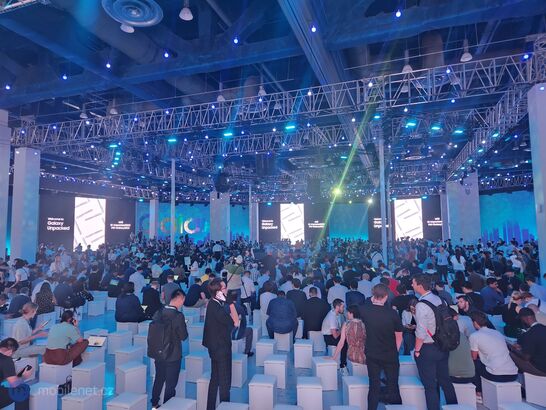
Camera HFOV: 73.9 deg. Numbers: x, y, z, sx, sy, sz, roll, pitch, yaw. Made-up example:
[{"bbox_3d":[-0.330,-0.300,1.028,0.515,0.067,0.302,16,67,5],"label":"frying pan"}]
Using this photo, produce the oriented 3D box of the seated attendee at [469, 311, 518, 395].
[{"bbox_3d":[3.185,2.260,5.425,0.560,1.334,0.700,-1,-5,-4],"label":"seated attendee"}]

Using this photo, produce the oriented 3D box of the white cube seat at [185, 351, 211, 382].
[{"bbox_3d":[-1.207,2.641,5.923,0.310,0.385,0.310,-2,-5,17],"label":"white cube seat"}]

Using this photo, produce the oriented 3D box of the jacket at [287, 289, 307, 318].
[{"bbox_3d":[0.571,2.344,8.636,0.540,0.680,0.420,-1,-4,5],"label":"jacket"}]

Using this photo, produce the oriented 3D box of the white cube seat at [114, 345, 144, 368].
[{"bbox_3d":[-2.573,2.825,6.540,0.330,0.419,0.330,-2,-4,16],"label":"white cube seat"}]

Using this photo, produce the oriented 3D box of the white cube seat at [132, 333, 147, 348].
[{"bbox_3d":[-2.500,2.760,7.112,0.310,0.385,0.310,-1,-5,7],"label":"white cube seat"}]

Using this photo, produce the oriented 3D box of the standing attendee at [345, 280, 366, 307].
[{"bbox_3d":[1.989,2.496,8.791,0.520,1.300,0.720,-1,-4,5],"label":"standing attendee"}]

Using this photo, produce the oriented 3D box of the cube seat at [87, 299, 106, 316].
[{"bbox_3d":[-5.320,3.129,10.963,0.310,0.385,0.310,-3,-5,25],"label":"cube seat"}]

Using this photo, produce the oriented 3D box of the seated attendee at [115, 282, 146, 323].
[{"bbox_3d":[-3.339,2.452,8.564,0.580,1.270,0.780,-1,-5,3],"label":"seated attendee"}]

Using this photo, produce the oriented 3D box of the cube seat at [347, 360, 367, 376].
[{"bbox_3d":[1.418,2.722,5.840,0.330,0.419,0.330,-1,-4,-2],"label":"cube seat"}]

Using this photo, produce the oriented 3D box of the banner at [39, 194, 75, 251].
[{"bbox_3d":[-18.214,1.648,30.852,0.100,4.800,2.830,-4,-6,36],"label":"banner"}]

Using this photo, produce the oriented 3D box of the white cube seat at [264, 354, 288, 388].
[{"bbox_3d":[0.064,2.710,5.905,0.320,0.410,0.320,-1,-5,10],"label":"white cube seat"}]

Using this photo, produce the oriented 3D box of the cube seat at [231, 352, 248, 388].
[{"bbox_3d":[-0.633,2.836,6.216,0.341,0.425,0.340,-2,-5,10],"label":"cube seat"}]

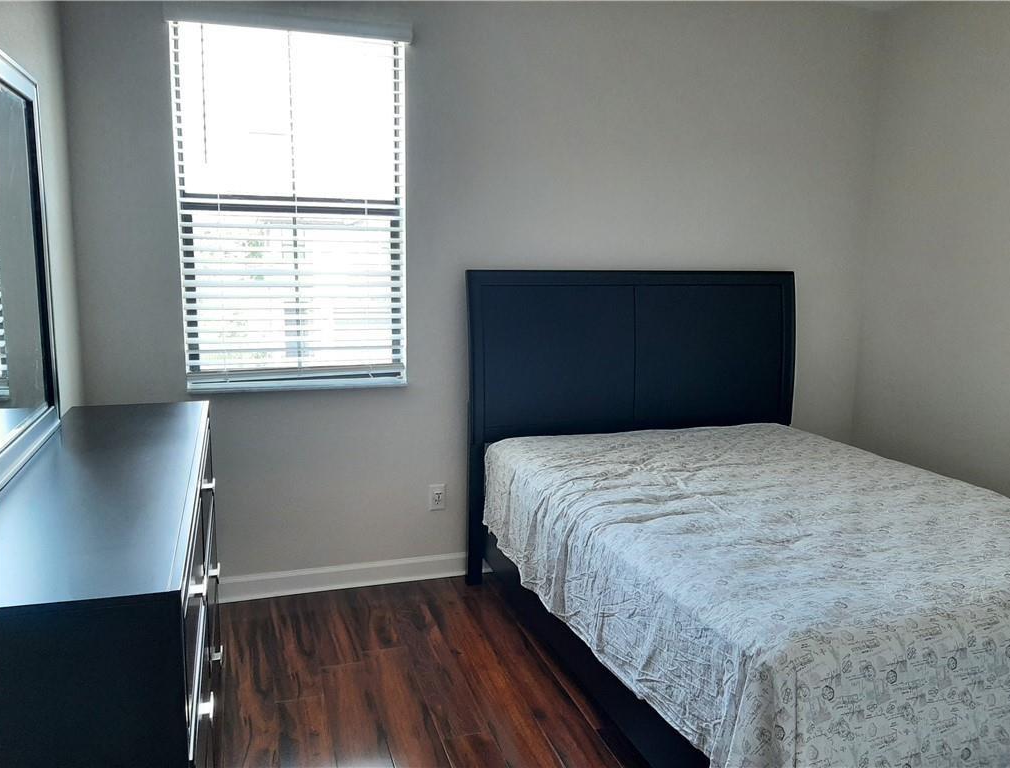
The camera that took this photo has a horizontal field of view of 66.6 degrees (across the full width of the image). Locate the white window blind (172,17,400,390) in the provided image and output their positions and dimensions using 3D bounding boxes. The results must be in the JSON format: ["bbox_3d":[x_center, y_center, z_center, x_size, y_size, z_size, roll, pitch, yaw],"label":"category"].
[{"bbox_3d":[-0.840,-0.676,3.102,0.883,1.393,0.100,-2,10,-19],"label":"white window blind"}]

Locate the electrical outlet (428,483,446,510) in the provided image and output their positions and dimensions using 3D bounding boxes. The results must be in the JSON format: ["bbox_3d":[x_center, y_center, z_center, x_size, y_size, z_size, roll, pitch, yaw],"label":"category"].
[{"bbox_3d":[-0.300,0.510,3.449,0.071,0.120,0.010,-2,10,-19],"label":"electrical outlet"}]

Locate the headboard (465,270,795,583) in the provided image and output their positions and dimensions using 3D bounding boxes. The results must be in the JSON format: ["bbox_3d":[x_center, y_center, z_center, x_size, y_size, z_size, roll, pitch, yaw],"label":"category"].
[{"bbox_3d":[0.626,0.172,3.647,1.693,1.397,0.100,-2,10,-19],"label":"headboard"}]

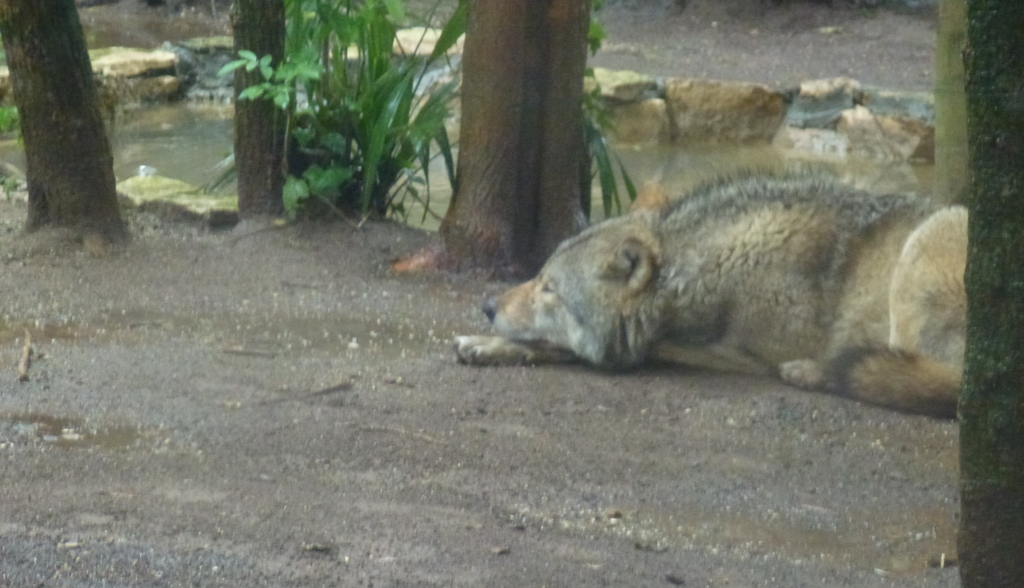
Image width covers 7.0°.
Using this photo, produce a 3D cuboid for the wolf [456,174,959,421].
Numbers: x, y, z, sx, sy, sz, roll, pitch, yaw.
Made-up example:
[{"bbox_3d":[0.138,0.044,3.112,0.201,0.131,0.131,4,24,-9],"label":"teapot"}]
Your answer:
[{"bbox_3d":[0.407,-0.004,13.800,1.050,0.330,0.460,3,8,18],"label":"wolf"}]

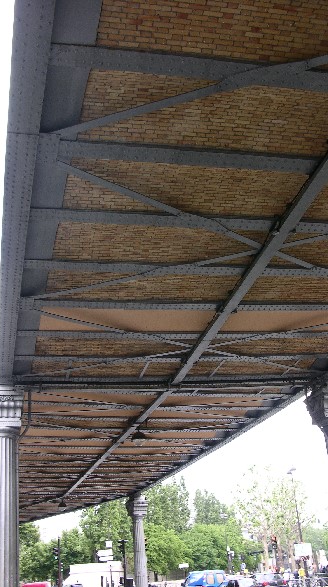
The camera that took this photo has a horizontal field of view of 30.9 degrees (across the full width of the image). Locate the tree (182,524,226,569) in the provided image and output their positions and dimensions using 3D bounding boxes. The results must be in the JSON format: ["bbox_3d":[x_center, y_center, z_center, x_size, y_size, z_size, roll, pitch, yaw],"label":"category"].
[{"bbox_3d":[5.087,30.403,69.487,5.800,6.506,5.800,-6,-25,2],"label":"tree"}]

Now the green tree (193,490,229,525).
[{"bbox_3d":[8.197,38.542,95.297,7.000,13.238,7.000,-6,-25,2],"label":"green tree"}]

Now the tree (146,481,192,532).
[{"bbox_3d":[0.943,35.218,88.407,8.000,14.504,8.000,-4,-25,-1],"label":"tree"}]

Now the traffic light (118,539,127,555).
[{"bbox_3d":[-2.371,14.283,33.500,0.400,0.850,0.300,4,-27,-19],"label":"traffic light"}]

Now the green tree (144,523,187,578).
[{"bbox_3d":[0.428,29.012,65.918,5.200,6.704,5.200,-4,-25,-1],"label":"green tree"}]

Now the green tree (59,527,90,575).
[{"bbox_3d":[-9.321,27.802,61.375,4.800,6.533,4.800,-1,-25,-9],"label":"green tree"}]

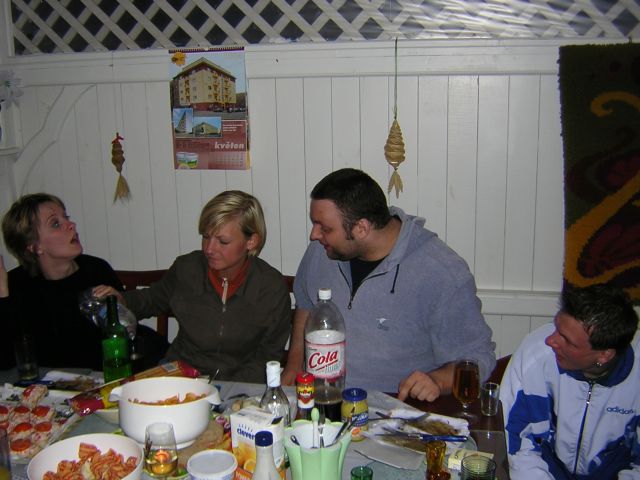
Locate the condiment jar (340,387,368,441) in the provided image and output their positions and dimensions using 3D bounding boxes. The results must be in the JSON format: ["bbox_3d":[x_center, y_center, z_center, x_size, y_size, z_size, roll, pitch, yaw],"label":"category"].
[{"bbox_3d":[0.085,0.435,1.655,0.067,0.100,0.067,-1,12,0],"label":"condiment jar"}]

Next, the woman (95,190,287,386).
[{"bbox_3d":[-0.361,0.487,2.216,0.600,1.270,0.680,1,12,12],"label":"woman"}]

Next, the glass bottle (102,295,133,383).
[{"bbox_3d":[-0.577,0.302,1.876,0.075,0.298,0.075,-5,12,-18],"label":"glass bottle"}]

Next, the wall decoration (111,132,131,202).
[{"bbox_3d":[-0.792,-0.288,2.643,0.085,0.280,0.055,1,12,12],"label":"wall decoration"}]

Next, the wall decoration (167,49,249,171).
[{"bbox_3d":[-0.423,-0.499,2.547,0.314,0.467,0.015,1,12,12],"label":"wall decoration"}]

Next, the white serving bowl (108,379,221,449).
[{"bbox_3d":[-0.381,0.427,1.636,0.272,0.122,0.228,0,12,6],"label":"white serving bowl"}]

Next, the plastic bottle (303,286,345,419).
[{"bbox_3d":[0.011,0.303,1.725,0.107,0.335,0.107,0,12,7],"label":"plastic bottle"}]

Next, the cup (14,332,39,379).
[{"bbox_3d":[-0.906,0.360,2.041,0.067,0.133,0.067,-7,13,-25],"label":"cup"}]

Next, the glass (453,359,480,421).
[{"bbox_3d":[0.385,0.388,1.736,0.070,0.150,0.070,2,12,13],"label":"glass"}]

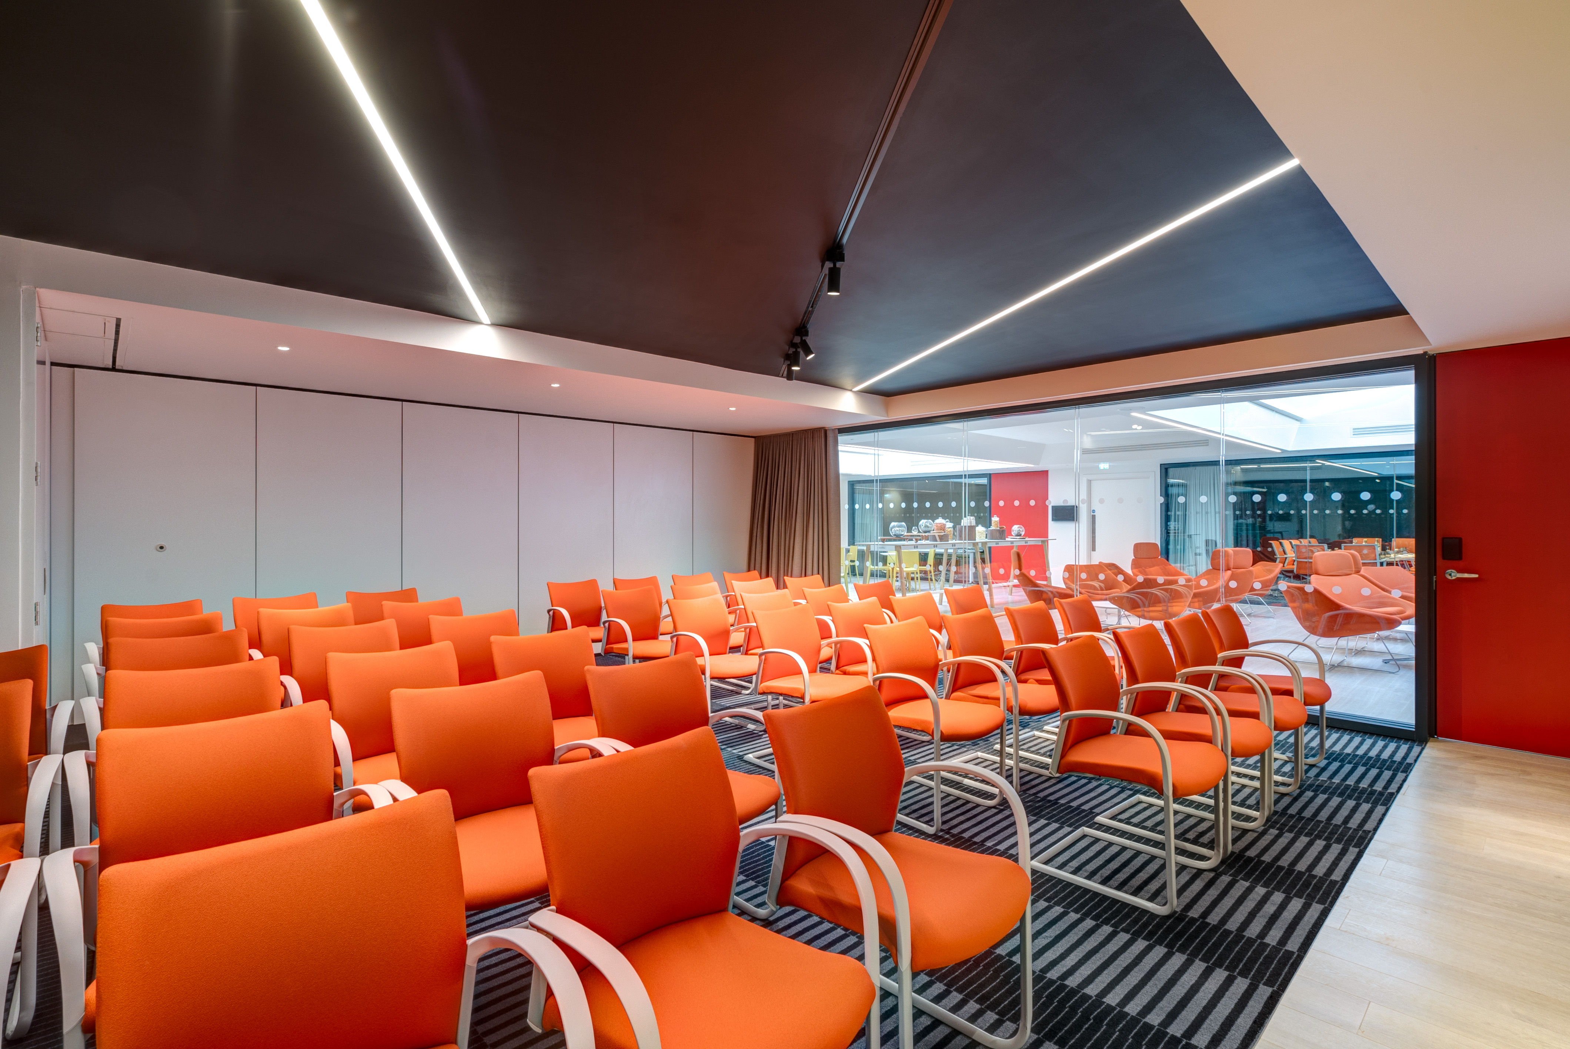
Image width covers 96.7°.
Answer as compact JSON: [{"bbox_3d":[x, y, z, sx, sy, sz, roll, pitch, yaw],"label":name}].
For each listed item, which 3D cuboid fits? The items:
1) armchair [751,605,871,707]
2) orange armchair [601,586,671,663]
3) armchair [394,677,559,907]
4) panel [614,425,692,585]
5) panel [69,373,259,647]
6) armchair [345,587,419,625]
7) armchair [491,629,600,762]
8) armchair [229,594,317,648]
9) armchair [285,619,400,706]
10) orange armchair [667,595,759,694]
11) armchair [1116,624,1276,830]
[{"bbox_3d":[0.160,0.911,3.872,0.575,0.860,0.620,0,0,-42],"label":"armchair"},{"bbox_3d":[-0.982,0.893,4.954,0.579,0.848,0.585,0,0,-43],"label":"orange armchair"},{"bbox_3d":[-0.781,0.890,1.928,0.579,0.848,0.585,0,0,-43],"label":"armchair"},{"bbox_3d":[-1.432,0.152,7.556,0.980,2.311,0.100,0,1,-42],"label":"panel"},{"bbox_3d":[-4.418,0.148,5.025,0.977,2.388,0.080,0,0,-42],"label":"panel"},{"bbox_3d":[-2.808,0.910,4.991,0.575,0.860,0.620,0,0,-42],"label":"armchair"},{"bbox_3d":[-0.940,0.915,3.034,0.575,0.860,0.620,0,0,-42],"label":"armchair"},{"bbox_3d":[-3.160,0.890,4.392,0.592,0.870,0.575,0,1,-42],"label":"armchair"},{"bbox_3d":[-1.986,0.903,3.218,0.592,0.870,0.575,0,1,-42],"label":"armchair"},{"bbox_3d":[-0.440,0.900,4.361,0.592,0.870,0.575,0,1,-42],"label":"orange armchair"},{"bbox_3d":[1.799,0.917,3.124,0.592,0.870,0.575,0,1,-42],"label":"armchair"}]

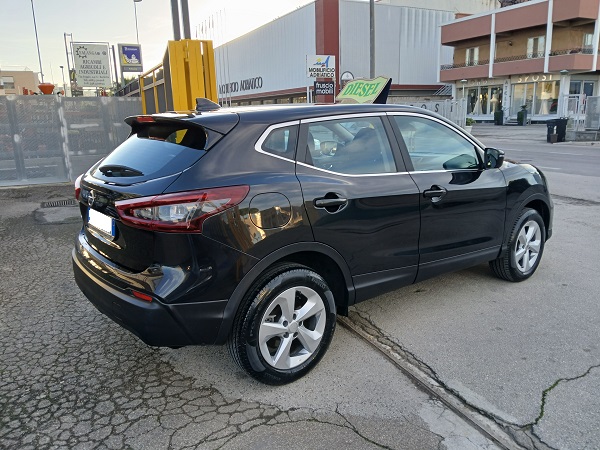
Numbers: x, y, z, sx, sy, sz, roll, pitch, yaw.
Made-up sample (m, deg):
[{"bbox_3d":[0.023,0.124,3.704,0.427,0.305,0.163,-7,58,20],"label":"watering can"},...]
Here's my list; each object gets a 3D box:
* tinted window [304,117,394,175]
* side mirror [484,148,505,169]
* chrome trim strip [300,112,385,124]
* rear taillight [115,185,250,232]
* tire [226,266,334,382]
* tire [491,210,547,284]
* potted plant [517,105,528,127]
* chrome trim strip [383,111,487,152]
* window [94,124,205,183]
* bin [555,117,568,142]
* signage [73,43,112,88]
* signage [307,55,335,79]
[{"bbox_3d":[0.326,-0.470,2.707,0.710,0.395,0.050,-10,-13,-36],"label":"tinted window"},{"bbox_3d":[1.442,-0.484,3.335,0.115,0.155,0.190,-5,13,-20],"label":"side mirror"},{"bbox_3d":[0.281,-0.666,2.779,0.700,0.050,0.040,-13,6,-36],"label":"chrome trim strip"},{"bbox_3d":[-0.602,-0.102,2.282,0.510,0.200,0.500,-10,16,-36],"label":"rear taillight"},{"bbox_3d":[-0.090,0.555,2.583,0.685,0.680,0.220,-10,15,-36],"label":"tire"},{"bbox_3d":[2.014,0.189,4.158,0.670,0.670,0.220,-10,16,-36],"label":"tire"},{"bbox_3d":[16.291,-8.003,33.000,0.540,1.550,0.540,-7,14,-24],"label":"potted plant"},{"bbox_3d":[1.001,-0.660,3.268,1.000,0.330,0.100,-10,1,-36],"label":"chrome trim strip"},{"bbox_3d":[-0.951,-0.425,2.705,1.180,0.460,0.120,15,-22,51],"label":"window"},{"bbox_3d":[11.211,-4.064,19.300,0.620,1.030,0.530,-13,18,-39],"label":"bin"},{"bbox_3d":[-8.769,-6.732,19.000,1.550,1.850,0.100,-1,12,0],"label":"signage"},{"bbox_3d":[1.661,-12.660,36.000,2.500,1.780,0.150,-7,15,-23],"label":"signage"}]

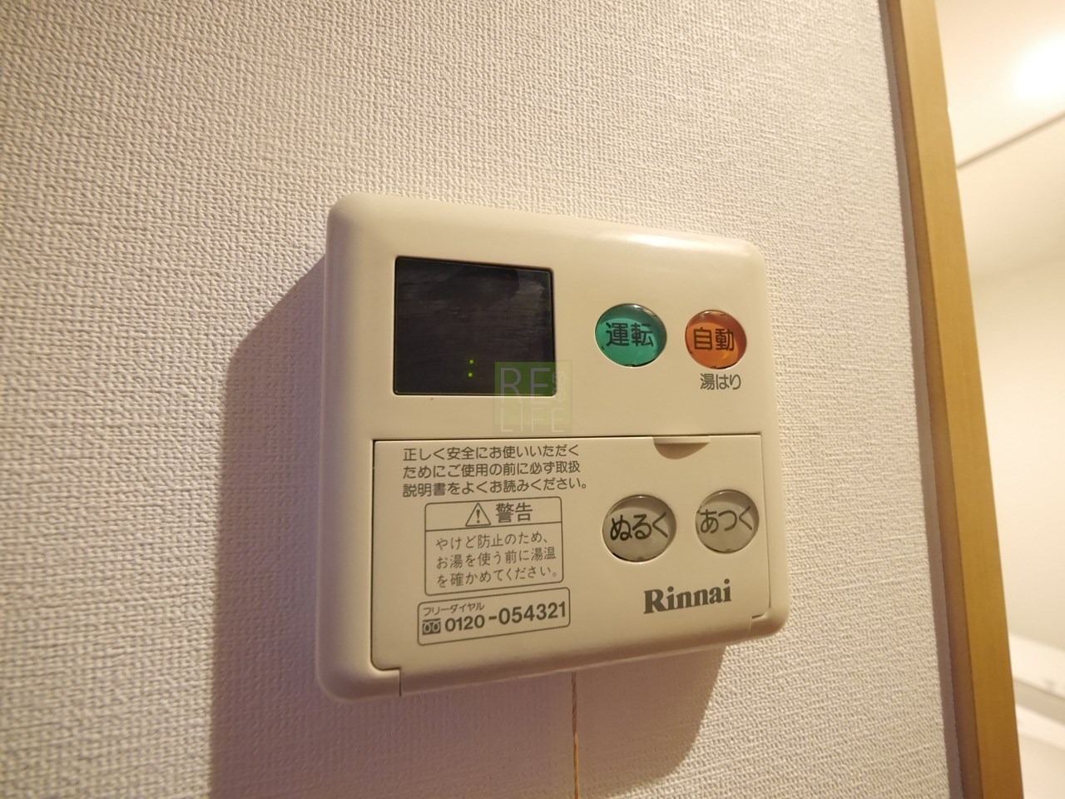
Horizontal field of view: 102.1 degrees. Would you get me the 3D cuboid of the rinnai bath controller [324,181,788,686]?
[{"bbox_3d":[0.011,0.009,0.123,0.129,0.120,0.019,0,-5,-14],"label":"rinnai bath controller"}]

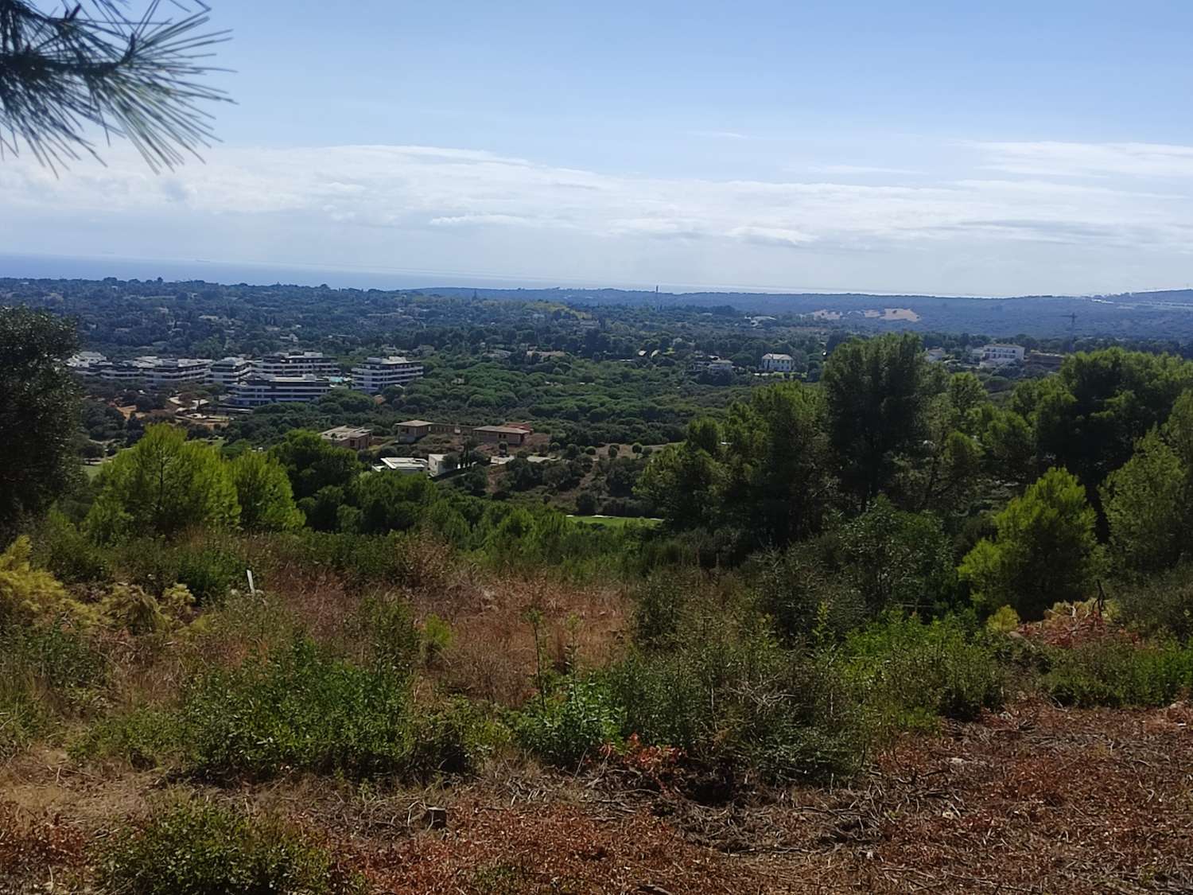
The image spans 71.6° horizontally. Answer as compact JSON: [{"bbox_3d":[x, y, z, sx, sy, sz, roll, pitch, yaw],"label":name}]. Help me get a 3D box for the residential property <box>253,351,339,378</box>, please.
[{"bbox_3d":[-169.157,-46.399,470.000,44.000,15.000,20.000,0,12,-13],"label":"residential property"}]

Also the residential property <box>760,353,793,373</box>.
[{"bbox_3d":[116.479,-54.622,535.000,20.000,11.500,13.000,3,12,0],"label":"residential property"}]

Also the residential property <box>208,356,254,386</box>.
[{"bbox_3d":[-194.611,-40.779,442.000,14.000,14.000,24.000,2,12,-5],"label":"residential property"}]

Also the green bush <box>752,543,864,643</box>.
[{"bbox_3d":[1.999,1.374,8.000,1.100,0.950,0.900,3,12,0],"label":"green bush"}]

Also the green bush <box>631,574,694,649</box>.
[{"bbox_3d":[0.512,1.300,6.600,0.500,0.620,0.450,3,12,0],"label":"green bush"}]

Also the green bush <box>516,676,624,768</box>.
[{"bbox_3d":[-0.129,1.382,4.200,0.530,0.400,0.420,3,12,0],"label":"green bush"}]

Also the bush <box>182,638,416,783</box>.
[{"bbox_3d":[-1.415,1.257,4.100,1.080,0.580,0.750,3,12,0],"label":"bush"}]

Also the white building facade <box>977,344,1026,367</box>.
[{"bbox_3d":[256.706,-58.679,525.000,25.000,12.500,14.000,5,12,12],"label":"white building facade"}]

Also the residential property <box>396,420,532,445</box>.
[{"bbox_3d":[-41.726,-4.935,262.000,39.000,6.000,12.000,5,12,14],"label":"residential property"}]

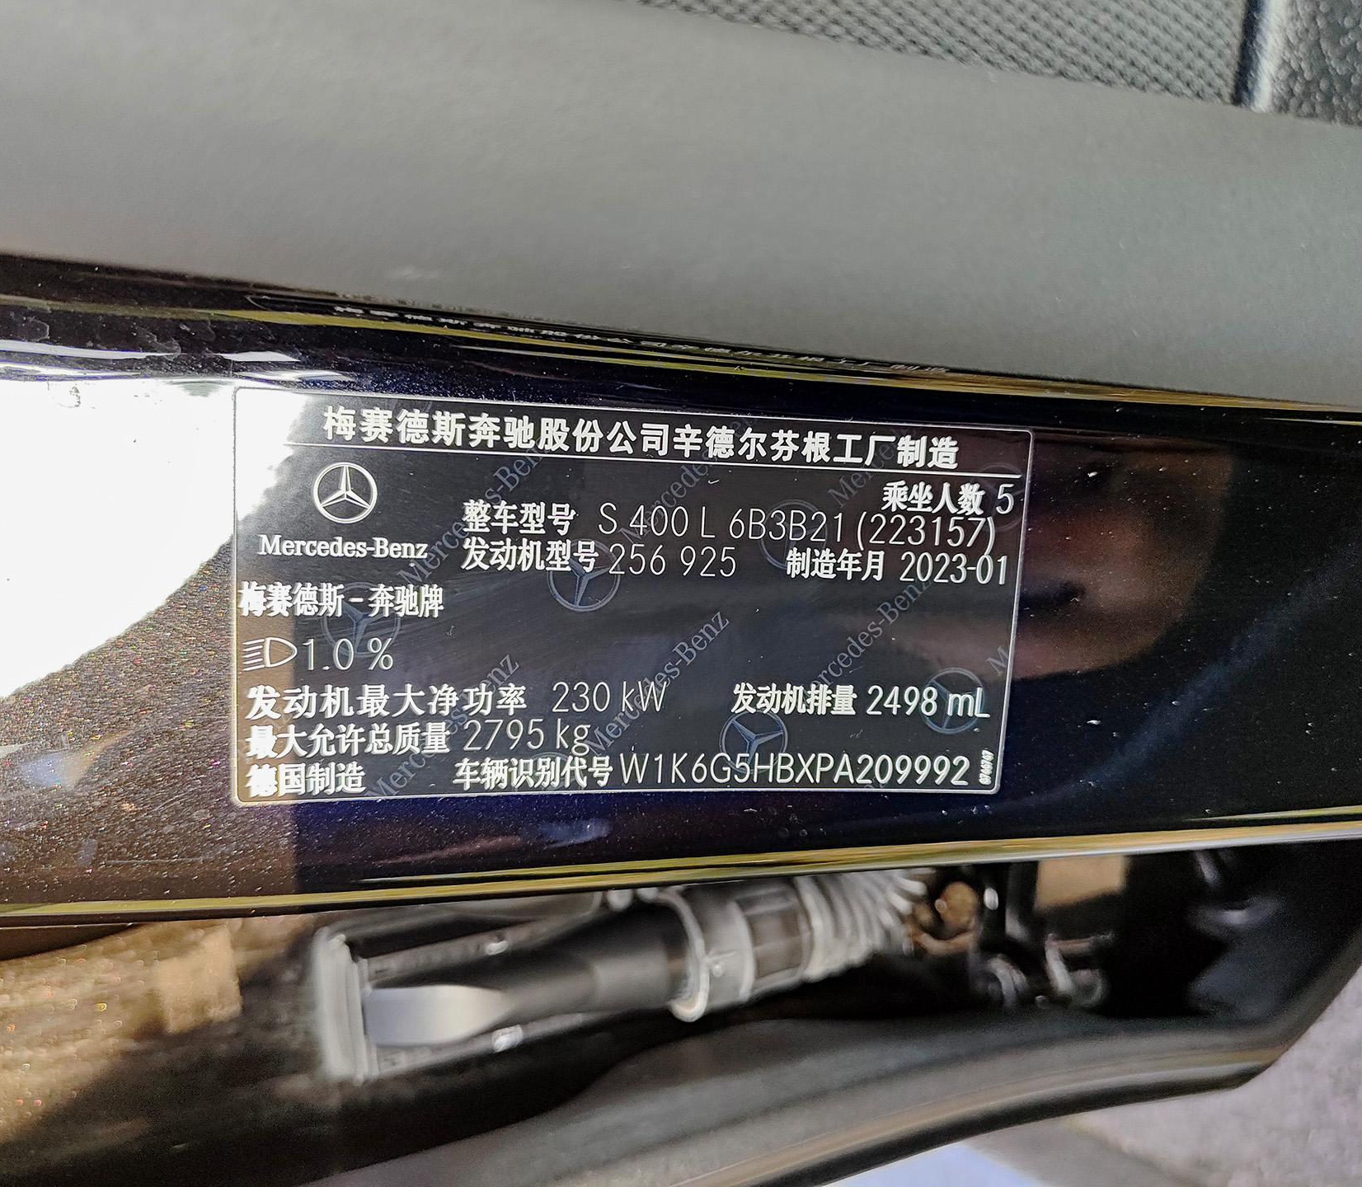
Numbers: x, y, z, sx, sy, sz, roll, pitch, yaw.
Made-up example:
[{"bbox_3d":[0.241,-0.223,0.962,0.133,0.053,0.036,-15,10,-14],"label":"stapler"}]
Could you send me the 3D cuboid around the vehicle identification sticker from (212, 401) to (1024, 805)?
[{"bbox_3d":[-0.004,0.002,0.156,0.001,0.112,0.056,-142,54,-76],"label":"vehicle identification sticker"}]

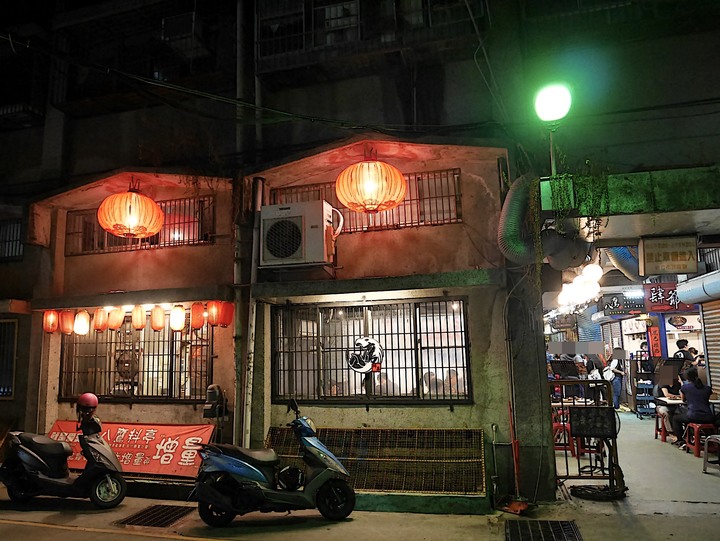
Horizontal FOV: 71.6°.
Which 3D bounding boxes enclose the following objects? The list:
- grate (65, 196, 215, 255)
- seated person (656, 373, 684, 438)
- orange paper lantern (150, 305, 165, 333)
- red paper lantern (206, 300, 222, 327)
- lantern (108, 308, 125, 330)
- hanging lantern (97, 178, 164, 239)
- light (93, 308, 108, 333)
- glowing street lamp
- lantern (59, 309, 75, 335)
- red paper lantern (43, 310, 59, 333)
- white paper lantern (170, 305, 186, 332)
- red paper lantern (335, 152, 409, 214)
[{"bbox_3d":[-3.100,-0.598,6.935,2.447,0.664,0.070,-4,-9,16],"label":"grate"},{"bbox_3d":[5.437,2.359,8.797,0.470,1.210,0.680,3,-11,-23],"label":"seated person"},{"bbox_3d":[-2.564,0.614,6.350,0.158,0.335,0.158,-4,-9,16],"label":"orange paper lantern"},{"bbox_3d":[-1.996,0.590,6.852,0.180,0.350,0.180,-4,-8,15],"label":"red paper lantern"},{"bbox_3d":[-3.180,0.629,6.526,0.187,0.315,0.187,-4,-9,16],"label":"lantern"},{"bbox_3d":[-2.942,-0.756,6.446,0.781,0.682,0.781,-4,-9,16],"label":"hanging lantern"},{"bbox_3d":[-3.412,0.662,6.588,0.169,0.317,0.169,-4,-9,16],"label":"light"},{"bbox_3d":[2.154,-1.555,5.547,0.370,1.036,0.370,-4,-10,13],"label":"glowing street lamp"},{"bbox_3d":[-3.949,0.705,6.737,0.177,0.328,0.177,-4,-9,16],"label":"lantern"},{"bbox_3d":[-4.255,0.702,6.878,0.180,0.325,0.180,-4,-10,13],"label":"red paper lantern"},{"bbox_3d":[-2.282,0.603,6.270,0.180,0.336,0.180,-4,-9,16],"label":"white paper lantern"},{"bbox_3d":[0.135,-1.060,5.984,0.838,0.688,0.838,-1,-10,0],"label":"red paper lantern"}]

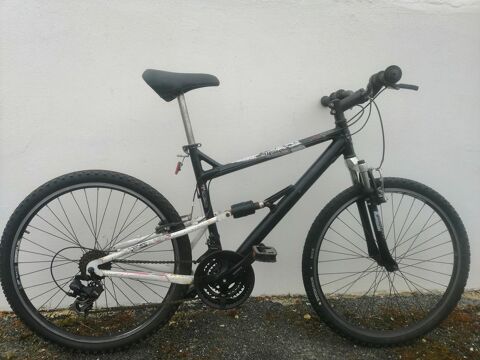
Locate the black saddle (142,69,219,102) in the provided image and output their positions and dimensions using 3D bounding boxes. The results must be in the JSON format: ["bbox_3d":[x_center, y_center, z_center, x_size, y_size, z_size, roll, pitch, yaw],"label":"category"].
[{"bbox_3d":[-0.204,-0.318,1.300,0.265,0.108,0.155,1,4,-5],"label":"black saddle"}]

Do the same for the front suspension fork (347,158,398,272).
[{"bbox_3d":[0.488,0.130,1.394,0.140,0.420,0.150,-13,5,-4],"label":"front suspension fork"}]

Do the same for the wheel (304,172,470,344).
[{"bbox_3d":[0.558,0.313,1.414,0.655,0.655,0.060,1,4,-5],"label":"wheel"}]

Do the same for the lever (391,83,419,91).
[{"bbox_3d":[0.507,-0.284,1.163,0.055,0.035,0.120,1,4,-5],"label":"lever"}]

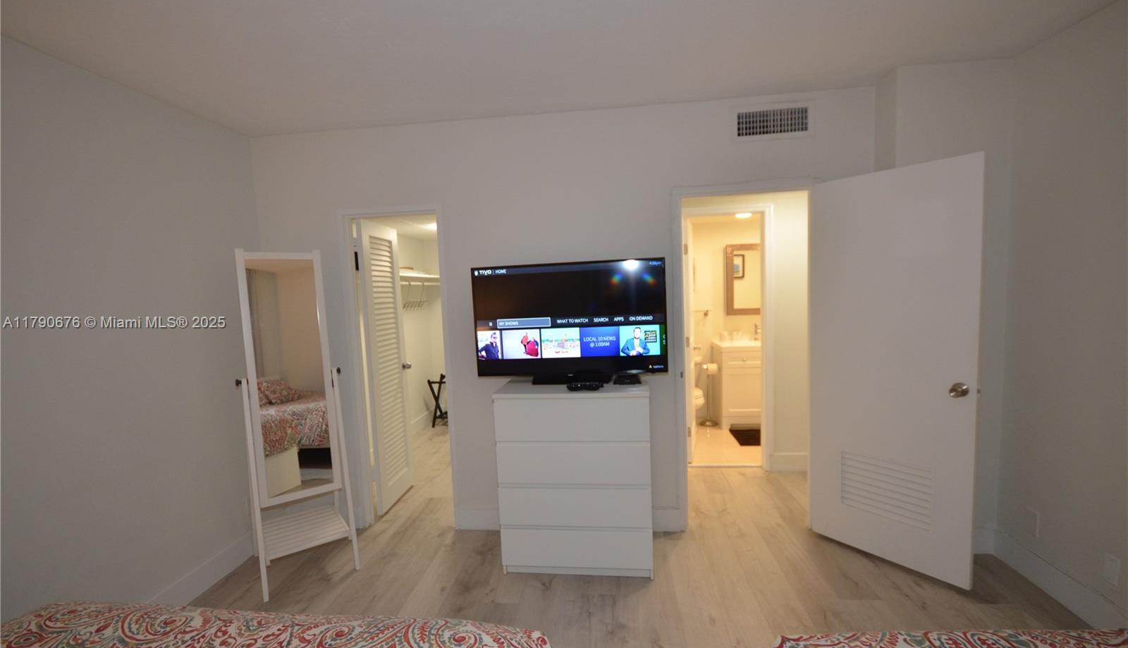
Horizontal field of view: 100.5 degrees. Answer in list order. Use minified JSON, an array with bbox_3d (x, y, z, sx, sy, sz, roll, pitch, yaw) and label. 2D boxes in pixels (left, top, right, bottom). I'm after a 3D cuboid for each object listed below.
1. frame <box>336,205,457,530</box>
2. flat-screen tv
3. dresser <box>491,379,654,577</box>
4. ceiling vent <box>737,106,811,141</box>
[{"bbox_3d":[-1.057,0.308,3.062,0.690,2.085,0.120,-2,5,6],"label":"frame"},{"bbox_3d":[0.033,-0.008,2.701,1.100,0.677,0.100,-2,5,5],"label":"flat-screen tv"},{"bbox_3d":[0.074,0.838,2.687,0.800,1.000,0.480,-2,5,6],"label":"dresser"},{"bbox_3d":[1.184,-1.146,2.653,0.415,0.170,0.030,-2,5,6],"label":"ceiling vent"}]

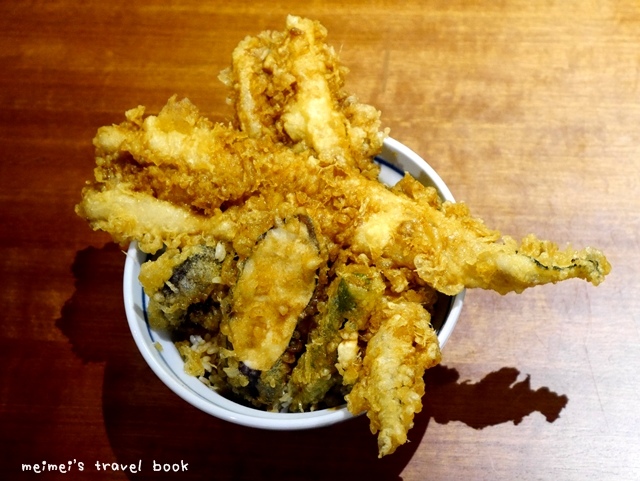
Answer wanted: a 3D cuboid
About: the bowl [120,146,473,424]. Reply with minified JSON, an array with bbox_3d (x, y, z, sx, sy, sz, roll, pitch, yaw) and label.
[{"bbox_3d":[-0.006,0.030,0.724,0.155,0.076,0.155,-4,61,7],"label":"bowl"}]

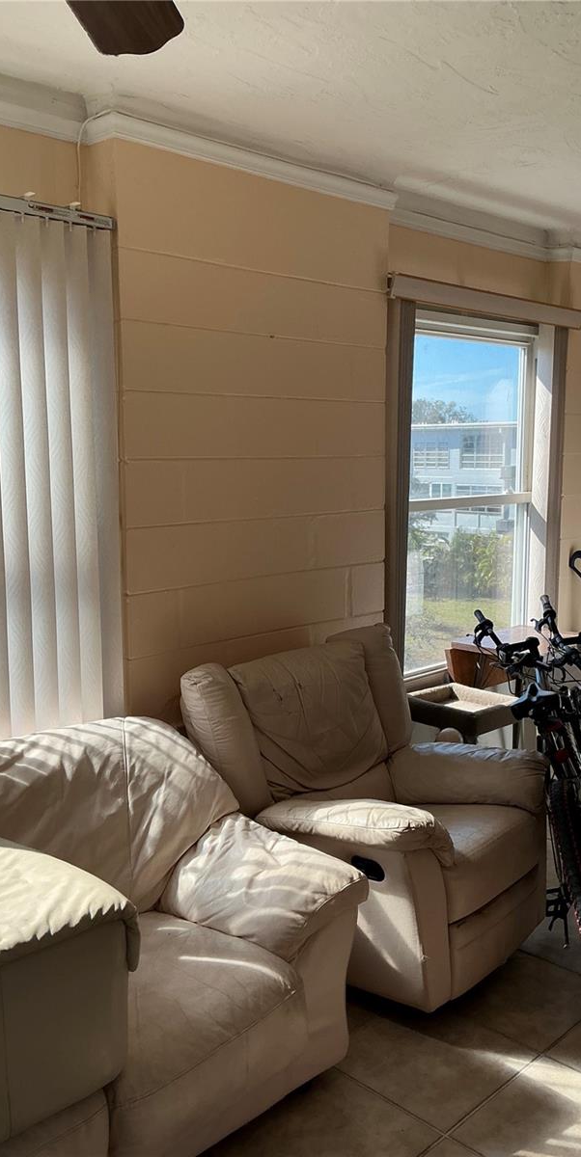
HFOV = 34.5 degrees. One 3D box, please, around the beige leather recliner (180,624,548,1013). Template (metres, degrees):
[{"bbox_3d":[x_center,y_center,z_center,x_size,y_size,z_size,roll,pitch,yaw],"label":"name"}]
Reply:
[{"bbox_3d":[0.313,0.753,3.128,0.850,1.030,0.970,6,10,36],"label":"beige leather recliner"}]

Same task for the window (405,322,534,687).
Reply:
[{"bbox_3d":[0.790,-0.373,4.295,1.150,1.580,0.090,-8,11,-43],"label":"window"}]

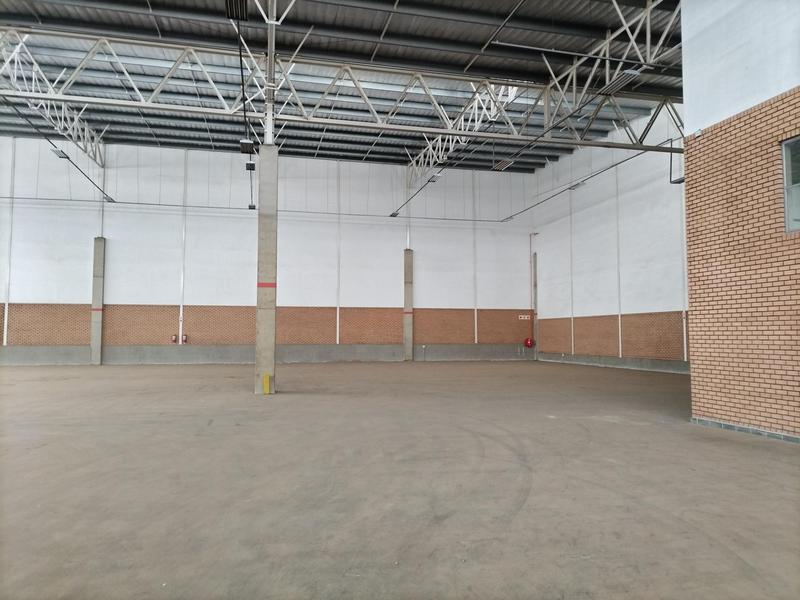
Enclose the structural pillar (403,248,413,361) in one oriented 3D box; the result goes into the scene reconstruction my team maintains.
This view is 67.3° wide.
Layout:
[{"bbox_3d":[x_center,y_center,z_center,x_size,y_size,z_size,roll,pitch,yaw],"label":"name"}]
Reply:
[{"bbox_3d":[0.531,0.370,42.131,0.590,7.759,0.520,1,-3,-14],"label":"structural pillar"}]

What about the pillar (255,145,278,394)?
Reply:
[{"bbox_3d":[-4.234,-0.991,19.126,0.595,7.845,0.595,1,-3,-14],"label":"pillar"}]

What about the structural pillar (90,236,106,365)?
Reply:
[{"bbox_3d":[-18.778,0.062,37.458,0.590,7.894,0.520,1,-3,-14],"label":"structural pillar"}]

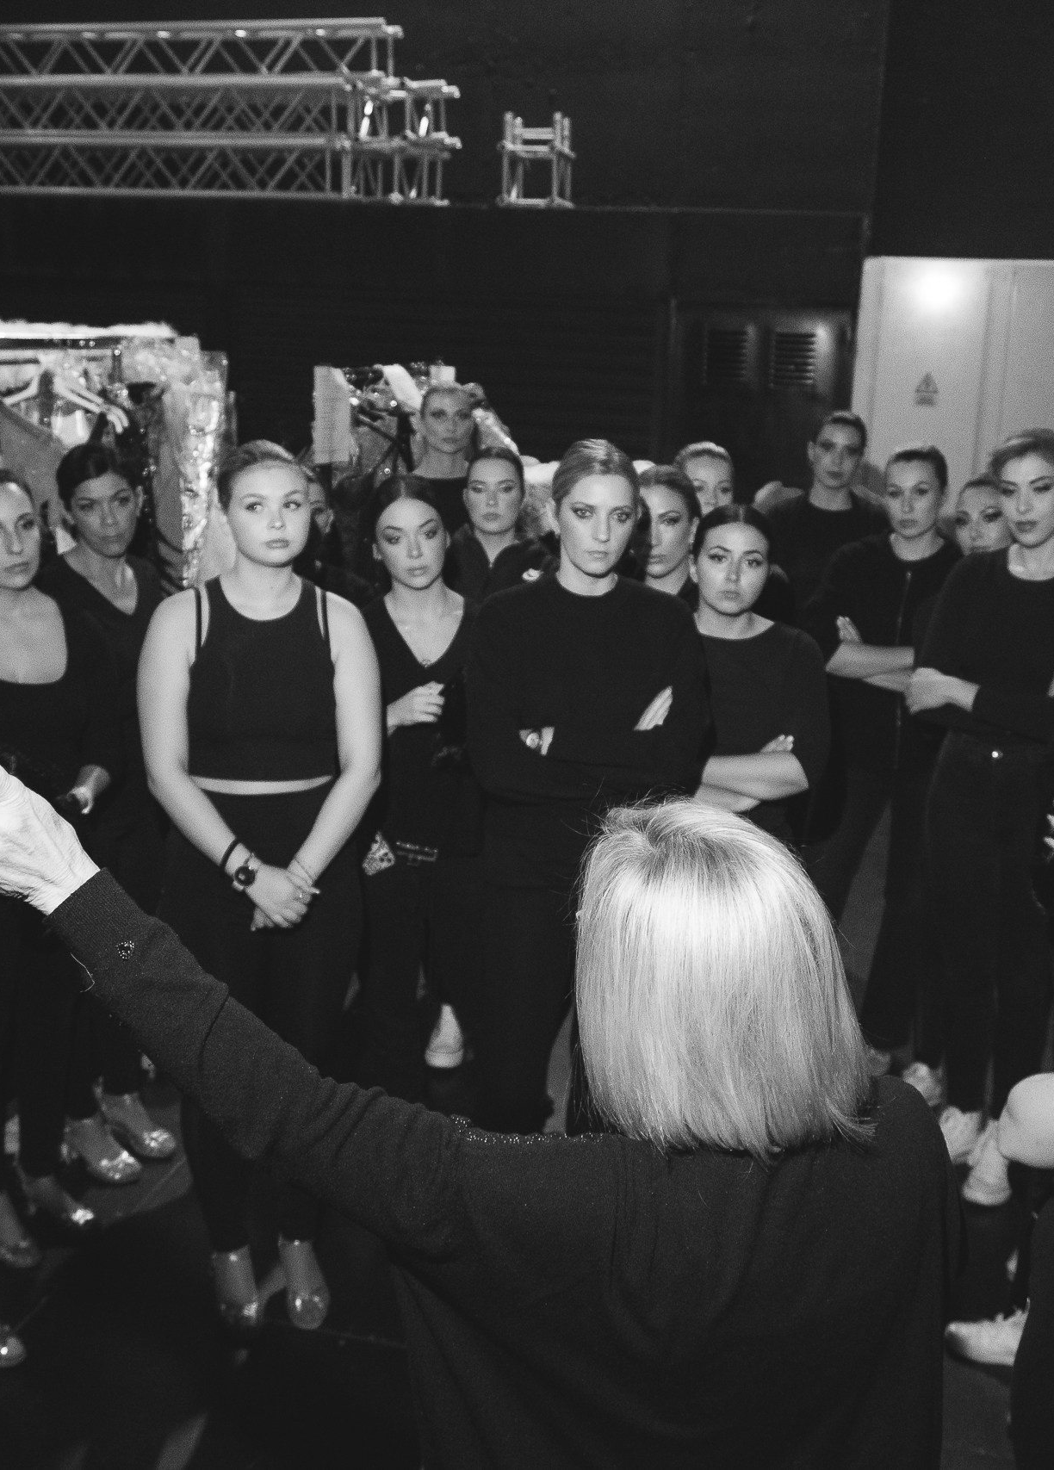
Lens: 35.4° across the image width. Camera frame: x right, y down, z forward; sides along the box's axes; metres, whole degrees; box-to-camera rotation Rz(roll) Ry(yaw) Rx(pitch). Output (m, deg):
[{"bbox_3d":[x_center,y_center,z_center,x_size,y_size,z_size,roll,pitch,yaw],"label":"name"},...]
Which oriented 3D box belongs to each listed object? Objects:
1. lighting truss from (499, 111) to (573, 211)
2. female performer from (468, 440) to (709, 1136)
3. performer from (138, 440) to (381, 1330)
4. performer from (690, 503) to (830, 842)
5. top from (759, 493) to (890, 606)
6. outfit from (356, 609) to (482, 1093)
[{"bbox_3d":[0.063,-2.747,7.950,0.290,0.430,0.460,5,15,13],"label":"lighting truss"},{"bbox_3d":[0.070,0.338,3.074,0.470,1.752,0.340,1,14,-3],"label":"female performer"},{"bbox_3d":[-0.514,0.305,3.190,0.480,1.721,0.300,-1,14,-12],"label":"performer"},{"bbox_3d":[0.419,0.296,3.672,0.450,1.616,0.330,4,15,9],"label":"performer"},{"bbox_3d":[0.872,-0.406,4.910,0.420,0.600,0.260,5,14,13],"label":"top"},{"bbox_3d":[-0.268,0.337,3.712,0.450,1.274,0.300,0,14,-8],"label":"outfit"}]

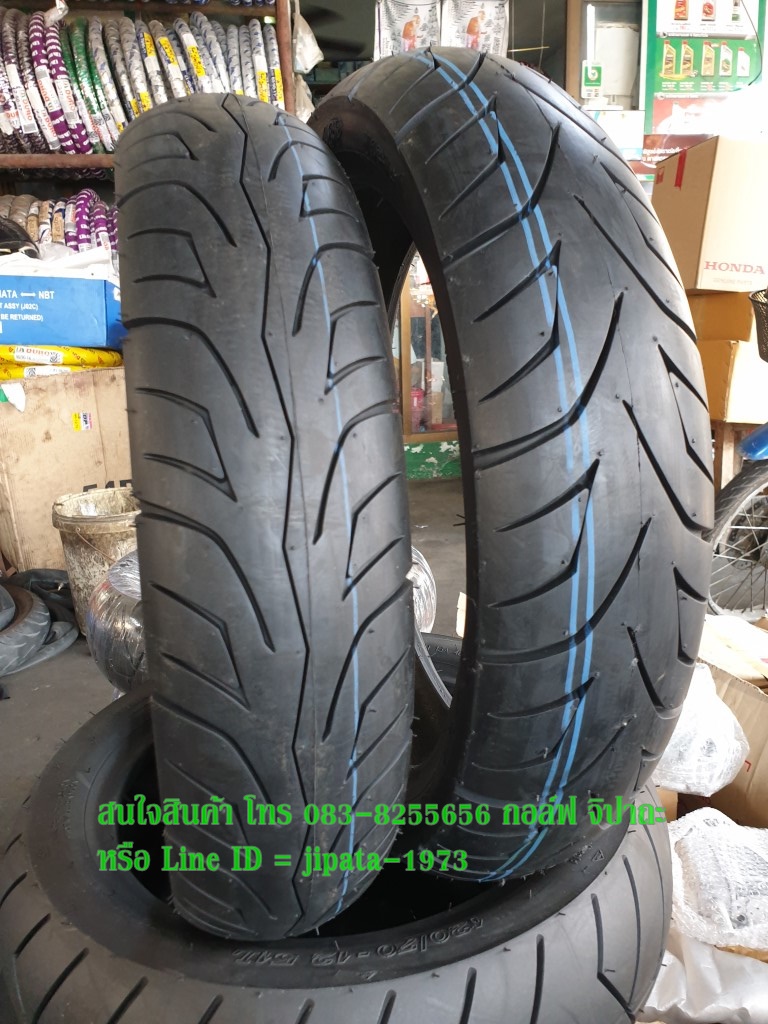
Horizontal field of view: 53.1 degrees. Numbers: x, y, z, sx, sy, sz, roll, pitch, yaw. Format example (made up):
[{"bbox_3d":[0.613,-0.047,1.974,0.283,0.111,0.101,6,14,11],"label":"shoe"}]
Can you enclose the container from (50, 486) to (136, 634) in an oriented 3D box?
[{"bbox_3d":[-0.787,0.152,2.260,0.302,0.376,0.302,-8,17,-19],"label":"container"}]

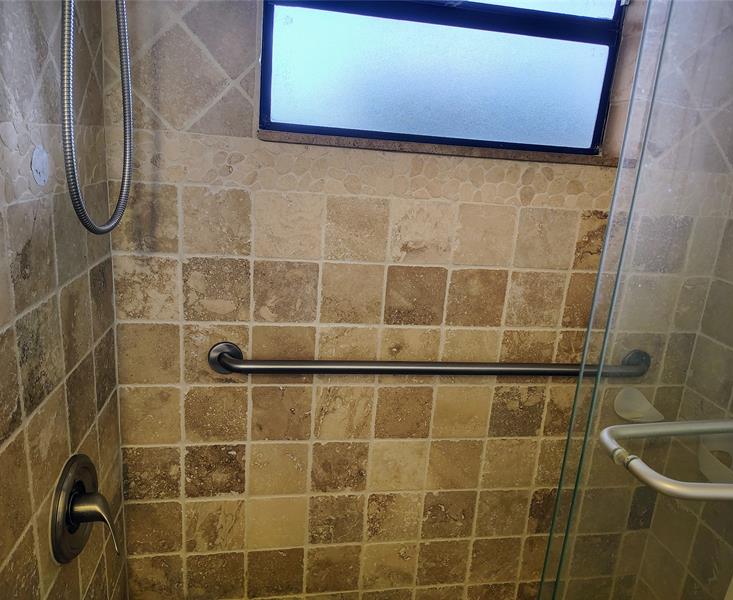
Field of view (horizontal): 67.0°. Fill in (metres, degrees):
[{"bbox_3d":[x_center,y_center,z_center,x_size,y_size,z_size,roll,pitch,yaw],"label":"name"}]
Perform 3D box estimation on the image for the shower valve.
[{"bbox_3d":[-0.493,0.380,1.002,0.078,0.199,0.186,2,15,-9],"label":"shower valve"}]

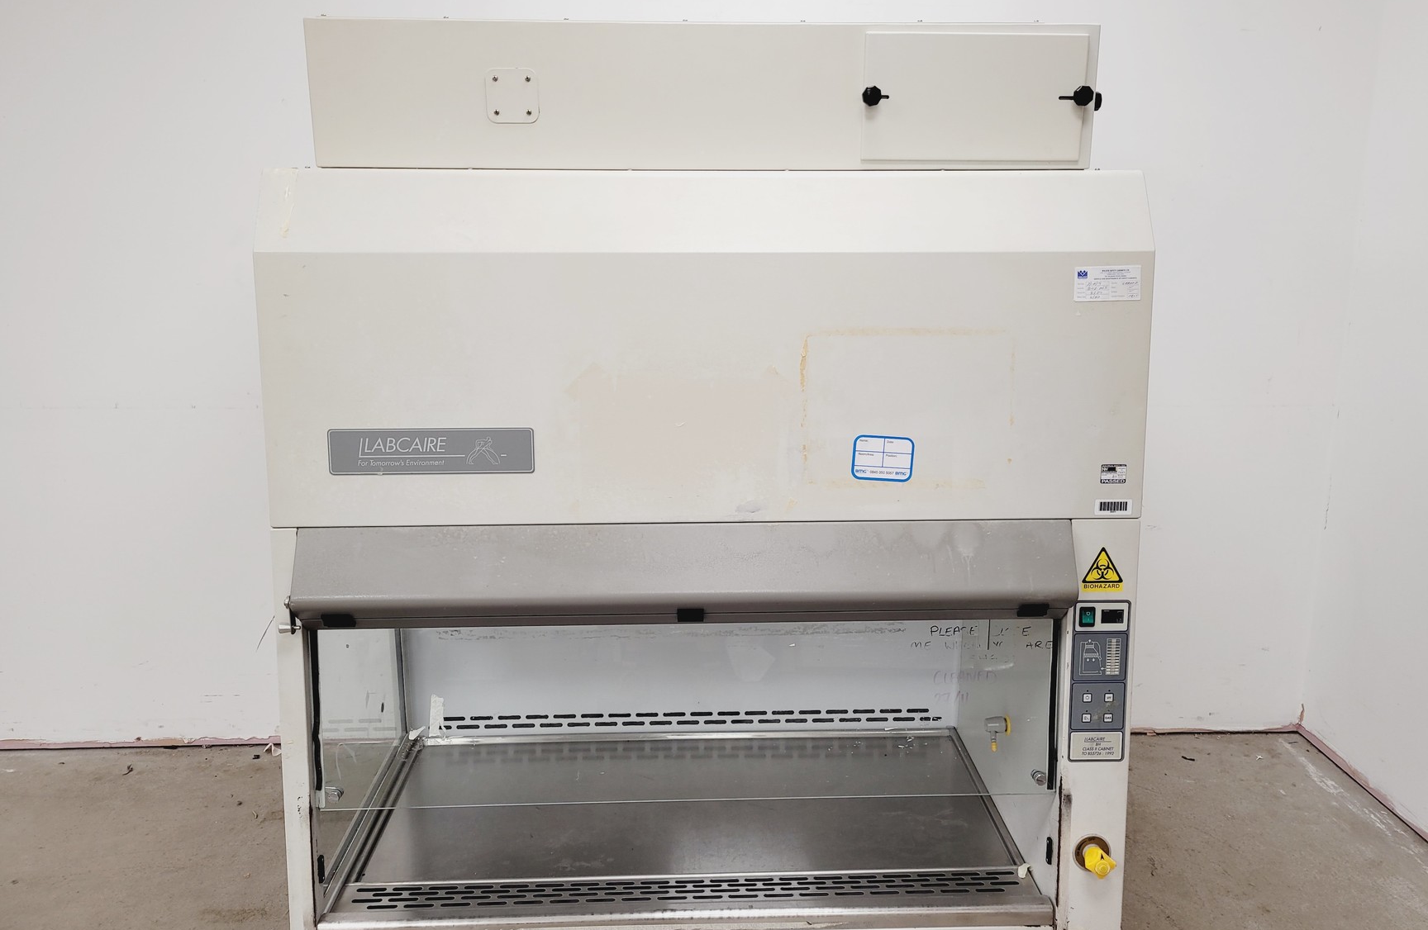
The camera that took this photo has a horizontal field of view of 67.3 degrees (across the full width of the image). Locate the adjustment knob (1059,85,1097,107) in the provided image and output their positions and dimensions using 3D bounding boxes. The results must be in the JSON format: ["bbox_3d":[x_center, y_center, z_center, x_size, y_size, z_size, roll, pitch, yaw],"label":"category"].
[{"bbox_3d":[0.554,-0.561,1.636,0.043,0.029,0.040,-1,12,-2],"label":"adjustment knob"}]

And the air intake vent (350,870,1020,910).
[{"bbox_3d":[-0.042,0.722,1.823,1.131,0.008,0.060,-1,12,-2],"label":"air intake vent"}]

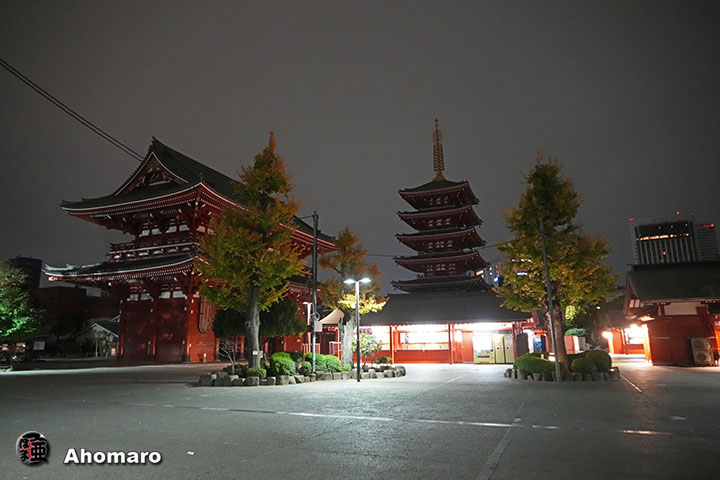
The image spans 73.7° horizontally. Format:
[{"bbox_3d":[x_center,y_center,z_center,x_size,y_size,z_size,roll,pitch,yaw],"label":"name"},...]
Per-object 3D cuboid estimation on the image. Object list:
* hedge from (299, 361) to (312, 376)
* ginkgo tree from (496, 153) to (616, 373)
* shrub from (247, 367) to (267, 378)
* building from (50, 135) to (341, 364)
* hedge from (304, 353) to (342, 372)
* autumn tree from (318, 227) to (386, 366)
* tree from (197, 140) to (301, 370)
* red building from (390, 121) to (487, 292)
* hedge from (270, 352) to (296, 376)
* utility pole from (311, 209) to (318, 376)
[{"bbox_3d":[-2.393,5.619,21.075,0.611,0.637,0.600,1,-11,-6],"label":"hedge"},{"bbox_3d":[7.975,0.790,19.855,4.565,9.364,4.800,-5,-12,22],"label":"ginkgo tree"},{"bbox_3d":[-4.262,5.461,19.771,0.806,0.485,0.800,2,-12,-12],"label":"shrub"},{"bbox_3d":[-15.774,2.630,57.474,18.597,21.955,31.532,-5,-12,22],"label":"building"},{"bbox_3d":[-1.690,5.566,21.665,1.801,0.952,1.300,0,-11,-4],"label":"hedge"},{"bbox_3d":[-0.381,2.865,24.715,3.508,7.308,3.300,0,-11,-1],"label":"autumn tree"},{"bbox_3d":[-4.961,0.356,22.215,4.778,11.471,4.700,2,-12,-12],"label":"tree"},{"bbox_3d":[18.832,-3.108,110.034,18.803,52.372,18.803,-5,-12,22],"label":"red building"},{"bbox_3d":[-3.281,5.346,20.598,1.103,1.009,1.200,1,-11,-9],"label":"hedge"},{"bbox_3d":[-2.043,2.286,21.575,0.300,7.459,0.300,0,-11,-5],"label":"utility pole"}]

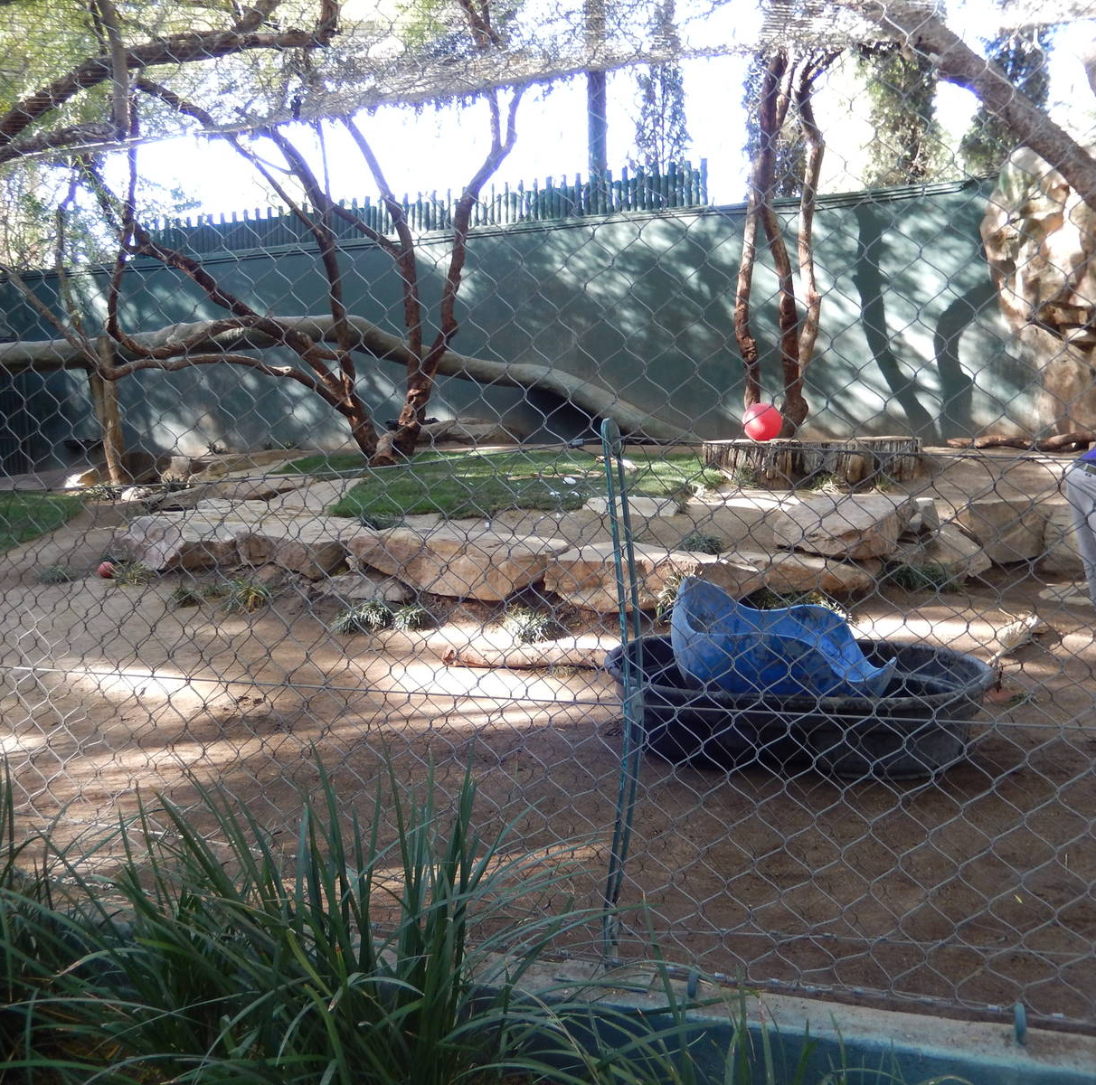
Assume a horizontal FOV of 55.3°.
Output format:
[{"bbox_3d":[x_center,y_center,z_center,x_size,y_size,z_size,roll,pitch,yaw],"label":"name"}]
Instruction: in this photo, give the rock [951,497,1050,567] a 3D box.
[{"bbox_3d":[3.442,-0.095,8.000,0.620,0.470,0.500,1,6,5],"label":"rock"}]

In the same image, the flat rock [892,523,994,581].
[{"bbox_3d":[2.820,0.062,7.500,0.660,0.360,0.450,1,6,10],"label":"flat rock"}]

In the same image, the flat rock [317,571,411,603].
[{"bbox_3d":[-1.199,0.289,6.850,0.540,0.180,0.350,2,6,15],"label":"flat rock"}]

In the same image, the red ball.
[{"bbox_3d":[1.599,-0.894,7.800,0.300,0.300,0.300,0,6,0],"label":"red ball"}]

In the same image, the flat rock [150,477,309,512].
[{"bbox_3d":[-2.637,-0.411,8.700,1.100,0.200,0.600,2,7,20],"label":"flat rock"}]

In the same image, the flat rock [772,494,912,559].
[{"bbox_3d":[2.028,-0.126,7.250,0.750,0.340,0.650,-3,7,-25],"label":"flat rock"}]

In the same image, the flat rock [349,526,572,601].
[{"bbox_3d":[-0.537,0.116,6.550,1.220,0.360,0.650,2,7,20],"label":"flat rock"}]

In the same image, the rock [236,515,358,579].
[{"bbox_3d":[-1.750,0.025,7.350,0.660,0.350,0.600,2,7,20],"label":"rock"}]

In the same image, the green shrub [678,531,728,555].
[{"bbox_3d":[1.034,0.002,7.000,0.320,0.150,0.280,0,6,0],"label":"green shrub"}]

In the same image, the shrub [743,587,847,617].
[{"bbox_3d":[1.557,0.392,6.650,0.620,0.200,0.400,0,6,0],"label":"shrub"}]

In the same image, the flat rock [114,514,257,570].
[{"bbox_3d":[-2.758,-0.014,8.000,0.860,0.310,0.650,2,6,15],"label":"flat rock"}]

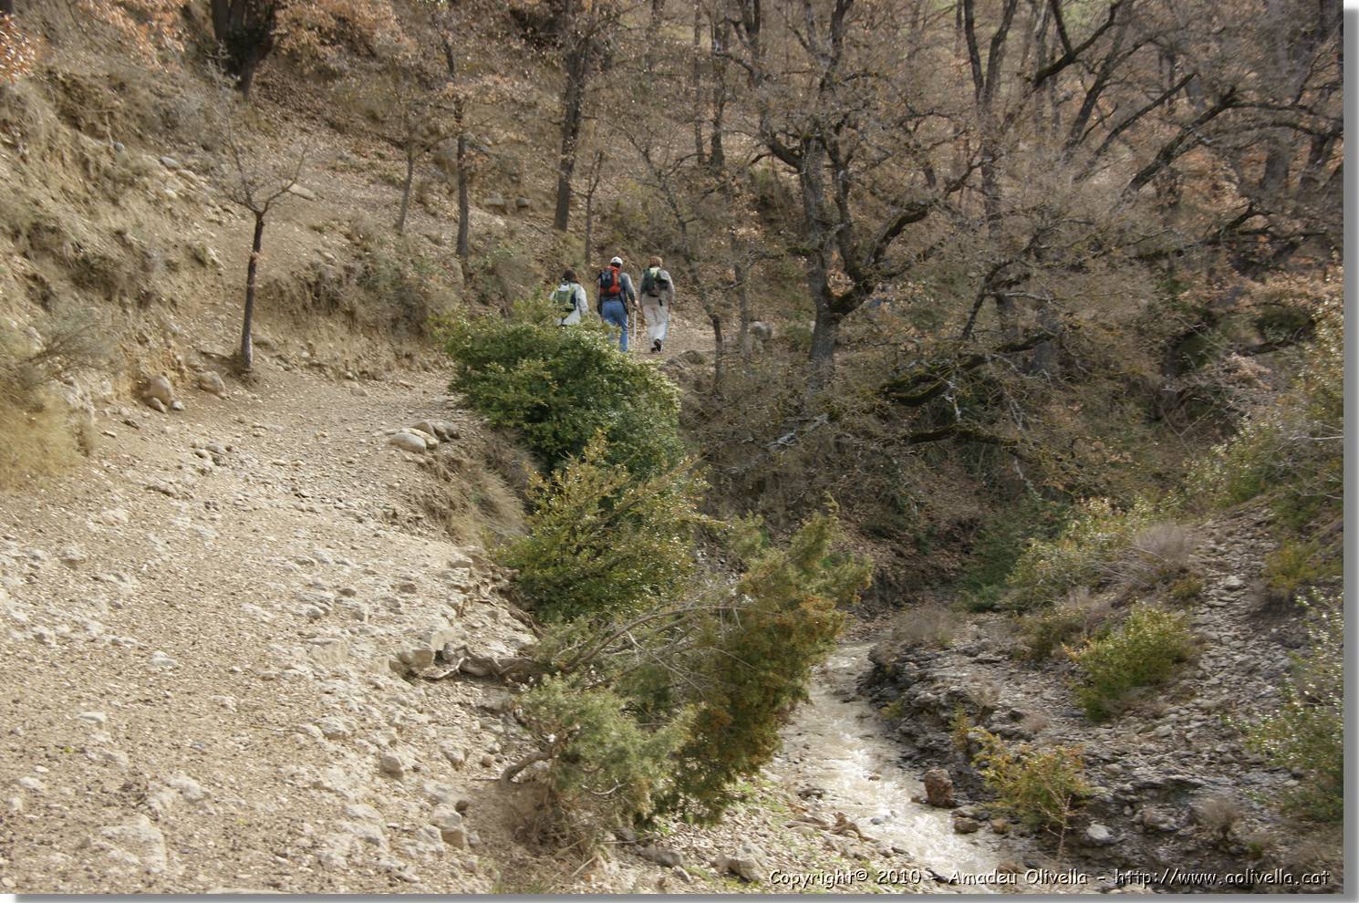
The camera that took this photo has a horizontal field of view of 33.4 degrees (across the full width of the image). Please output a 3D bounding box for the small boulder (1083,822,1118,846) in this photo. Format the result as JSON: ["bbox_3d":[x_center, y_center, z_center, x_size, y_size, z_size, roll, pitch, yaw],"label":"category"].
[{"bbox_3d":[2.970,2.699,16.000,0.250,0.145,0.190,0,3,0],"label":"small boulder"}]

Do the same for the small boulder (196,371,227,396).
[{"bbox_3d":[-6.292,-0.909,30.500,0.400,0.290,0.330,0,3,0],"label":"small boulder"}]

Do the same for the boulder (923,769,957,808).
[{"bbox_3d":[1.953,2.523,17.000,0.250,0.270,0.230,0,3,0],"label":"boulder"}]

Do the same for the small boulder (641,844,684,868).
[{"bbox_3d":[-0.107,2.500,14.000,0.260,0.140,0.190,0,3,0],"label":"small boulder"}]

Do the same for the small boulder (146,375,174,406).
[{"bbox_3d":[-6.760,-0.796,29.500,0.350,0.360,0.300,0,3,0],"label":"small boulder"}]

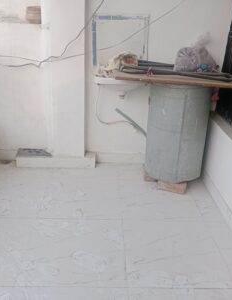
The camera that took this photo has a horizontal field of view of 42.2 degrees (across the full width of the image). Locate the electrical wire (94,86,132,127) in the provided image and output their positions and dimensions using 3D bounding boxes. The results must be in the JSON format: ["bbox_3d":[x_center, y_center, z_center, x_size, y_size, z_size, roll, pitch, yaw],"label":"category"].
[{"bbox_3d":[-0.018,-0.400,2.683,0.322,0.361,0.090,1,23,-2],"label":"electrical wire"}]

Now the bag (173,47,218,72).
[{"bbox_3d":[0.638,-0.727,2.428,0.333,0.220,0.260,1,23,-2],"label":"bag"}]

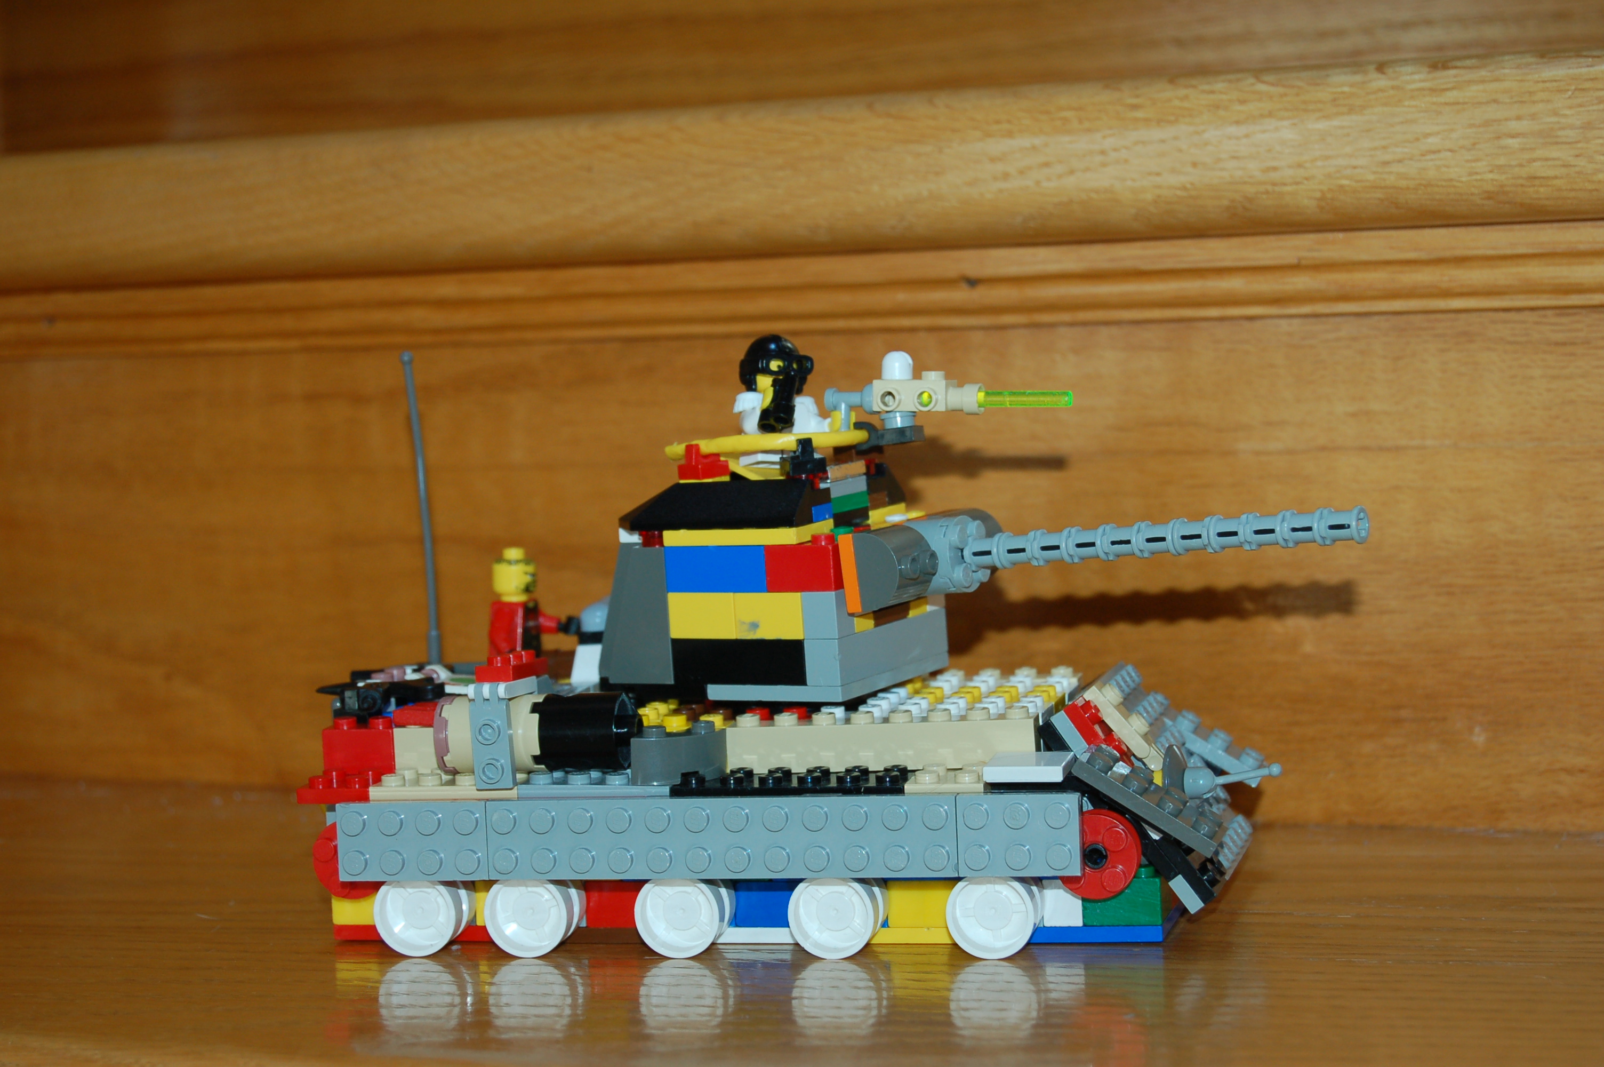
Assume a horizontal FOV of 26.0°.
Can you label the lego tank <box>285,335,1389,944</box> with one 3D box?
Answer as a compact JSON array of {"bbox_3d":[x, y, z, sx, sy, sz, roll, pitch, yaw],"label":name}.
[{"bbox_3d":[0.011,0.018,0.731,0.221,0.122,0.106,-2,6,14],"label":"lego tank"}]

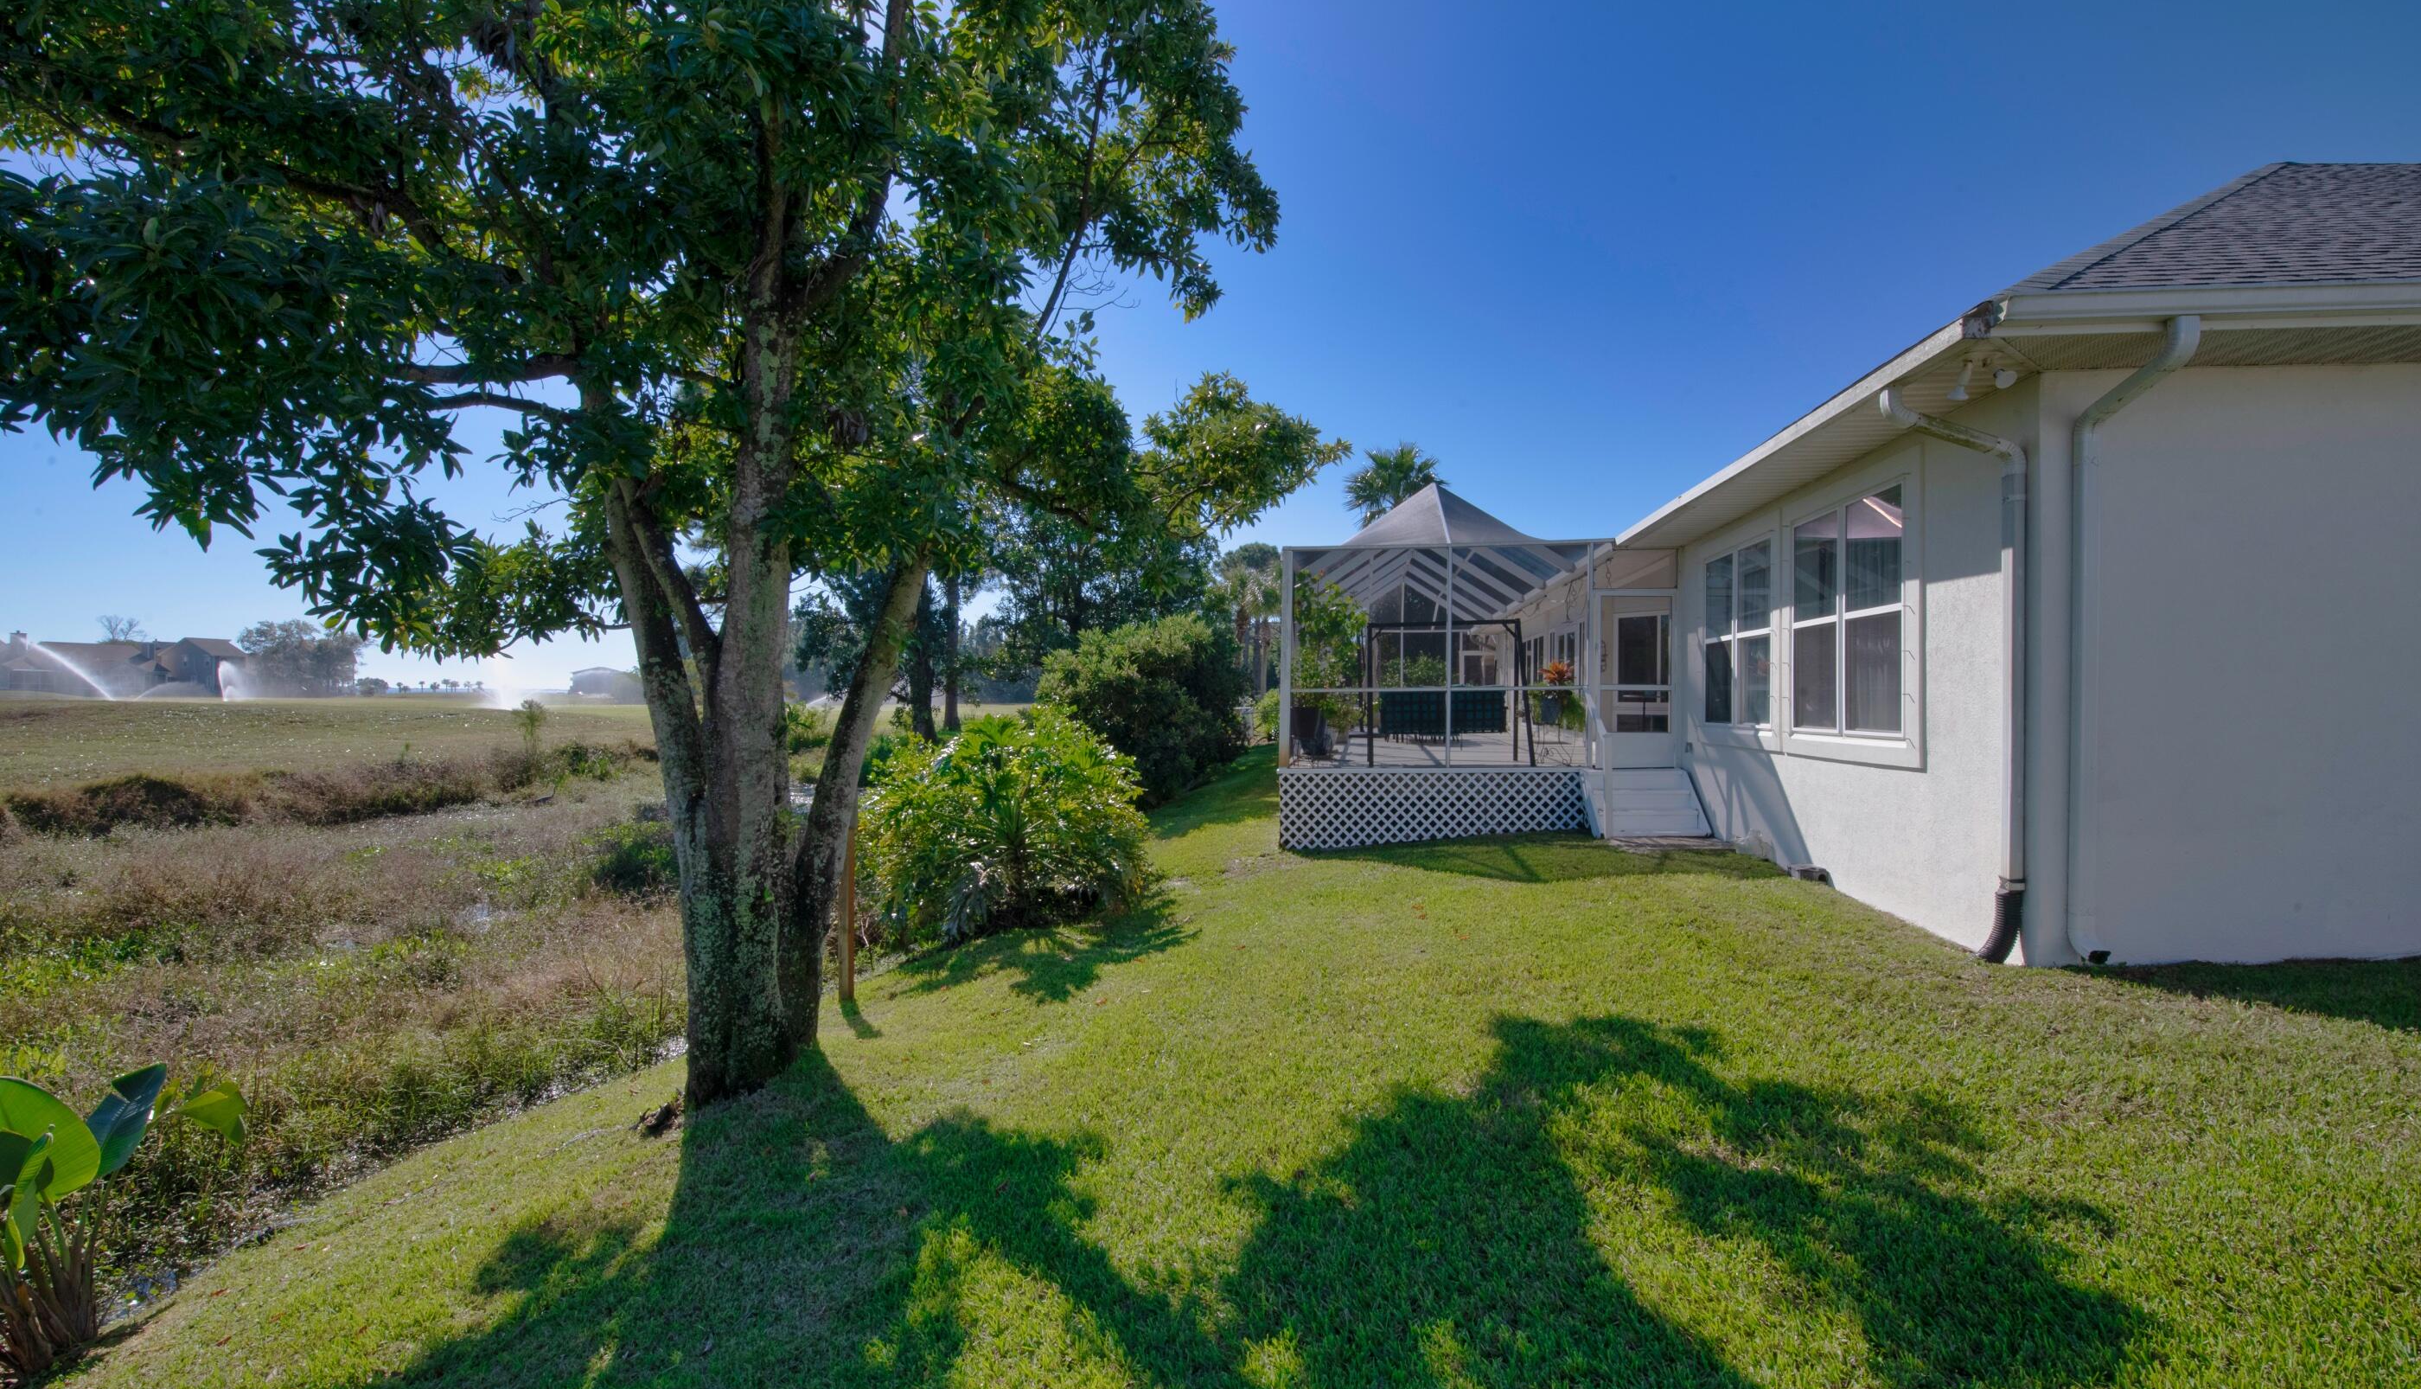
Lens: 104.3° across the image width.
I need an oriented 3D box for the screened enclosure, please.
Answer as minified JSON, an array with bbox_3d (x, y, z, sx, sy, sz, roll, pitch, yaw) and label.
[{"bbox_3d":[3.950,-1.020,17.000,4.450,4.000,12.000,0,-1,8],"label":"screened enclosure"}]

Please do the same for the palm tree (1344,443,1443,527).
[{"bbox_3d":[6.400,-3.550,33.000,3.500,10.500,3.500,0,-1,8],"label":"palm tree"}]

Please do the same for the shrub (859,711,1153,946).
[{"bbox_3d":[-1.950,1.240,9.050,2.700,2.150,2.500,0,-1,8],"label":"shrub"}]

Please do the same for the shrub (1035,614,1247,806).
[{"bbox_3d":[-1.370,0.220,19.000,4.100,3.650,4.400,0,-1,8],"label":"shrub"}]

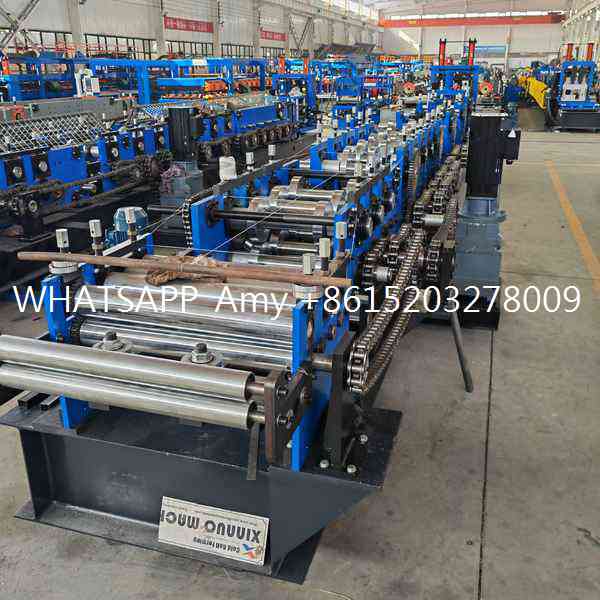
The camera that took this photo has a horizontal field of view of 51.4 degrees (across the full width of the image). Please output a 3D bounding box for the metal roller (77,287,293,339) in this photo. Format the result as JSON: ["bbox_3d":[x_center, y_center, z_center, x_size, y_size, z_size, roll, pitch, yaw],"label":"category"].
[{"bbox_3d":[-0.351,0.036,1.884,0.727,0.100,0.100,6,22,16],"label":"metal roller"}]

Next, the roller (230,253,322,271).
[{"bbox_3d":[-0.122,-0.188,3.165,0.478,0.091,0.091,6,21,16],"label":"roller"}]

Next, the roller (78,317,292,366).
[{"bbox_3d":[-0.351,0.138,1.923,0.727,0.100,0.100,6,22,16],"label":"roller"}]

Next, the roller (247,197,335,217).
[{"bbox_3d":[-0.055,-0.490,3.318,0.481,0.091,0.091,6,21,16],"label":"roller"}]

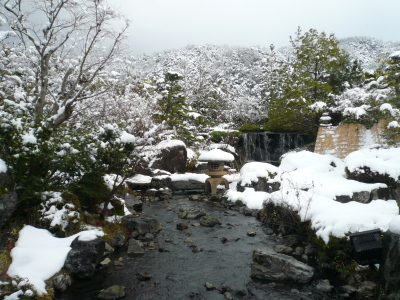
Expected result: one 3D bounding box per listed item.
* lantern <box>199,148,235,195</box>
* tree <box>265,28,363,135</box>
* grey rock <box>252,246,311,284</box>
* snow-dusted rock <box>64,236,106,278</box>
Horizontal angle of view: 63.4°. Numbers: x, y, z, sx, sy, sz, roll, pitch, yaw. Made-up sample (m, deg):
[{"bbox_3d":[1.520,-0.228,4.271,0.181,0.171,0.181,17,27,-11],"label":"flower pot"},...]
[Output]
[{"bbox_3d":[0.460,0.600,9.000,0.980,1.250,0.980,0,1,12],"label":"lantern"},{"bbox_3d":[5.600,-3.400,16.000,4.400,5.100,4.200,0,1,19],"label":"tree"},{"bbox_3d":[1.020,1.430,4.050,0.700,0.330,0.420,0,1,12],"label":"grey rock"},{"bbox_3d":[-1.450,1.360,4.100,0.480,0.400,0.420,0,1,-20],"label":"snow-dusted rock"}]

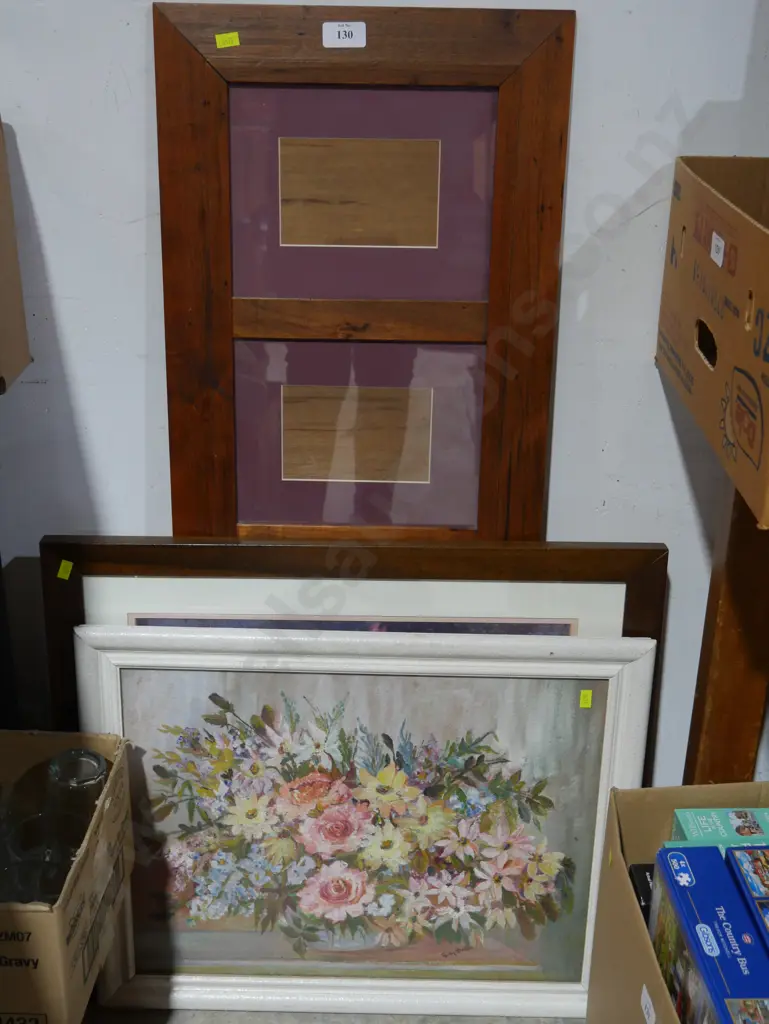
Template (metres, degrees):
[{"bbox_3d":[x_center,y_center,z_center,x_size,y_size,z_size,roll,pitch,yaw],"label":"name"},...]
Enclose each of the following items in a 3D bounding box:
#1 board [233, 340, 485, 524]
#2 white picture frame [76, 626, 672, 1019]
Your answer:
[{"bbox_3d":[-0.025,-0.076,1.299,0.248,0.196,0.006,1,19,0],"label":"board"},{"bbox_3d":[-0.024,0.345,1.398,0.588,0.470,0.027,1,19,0],"label":"white picture frame"}]

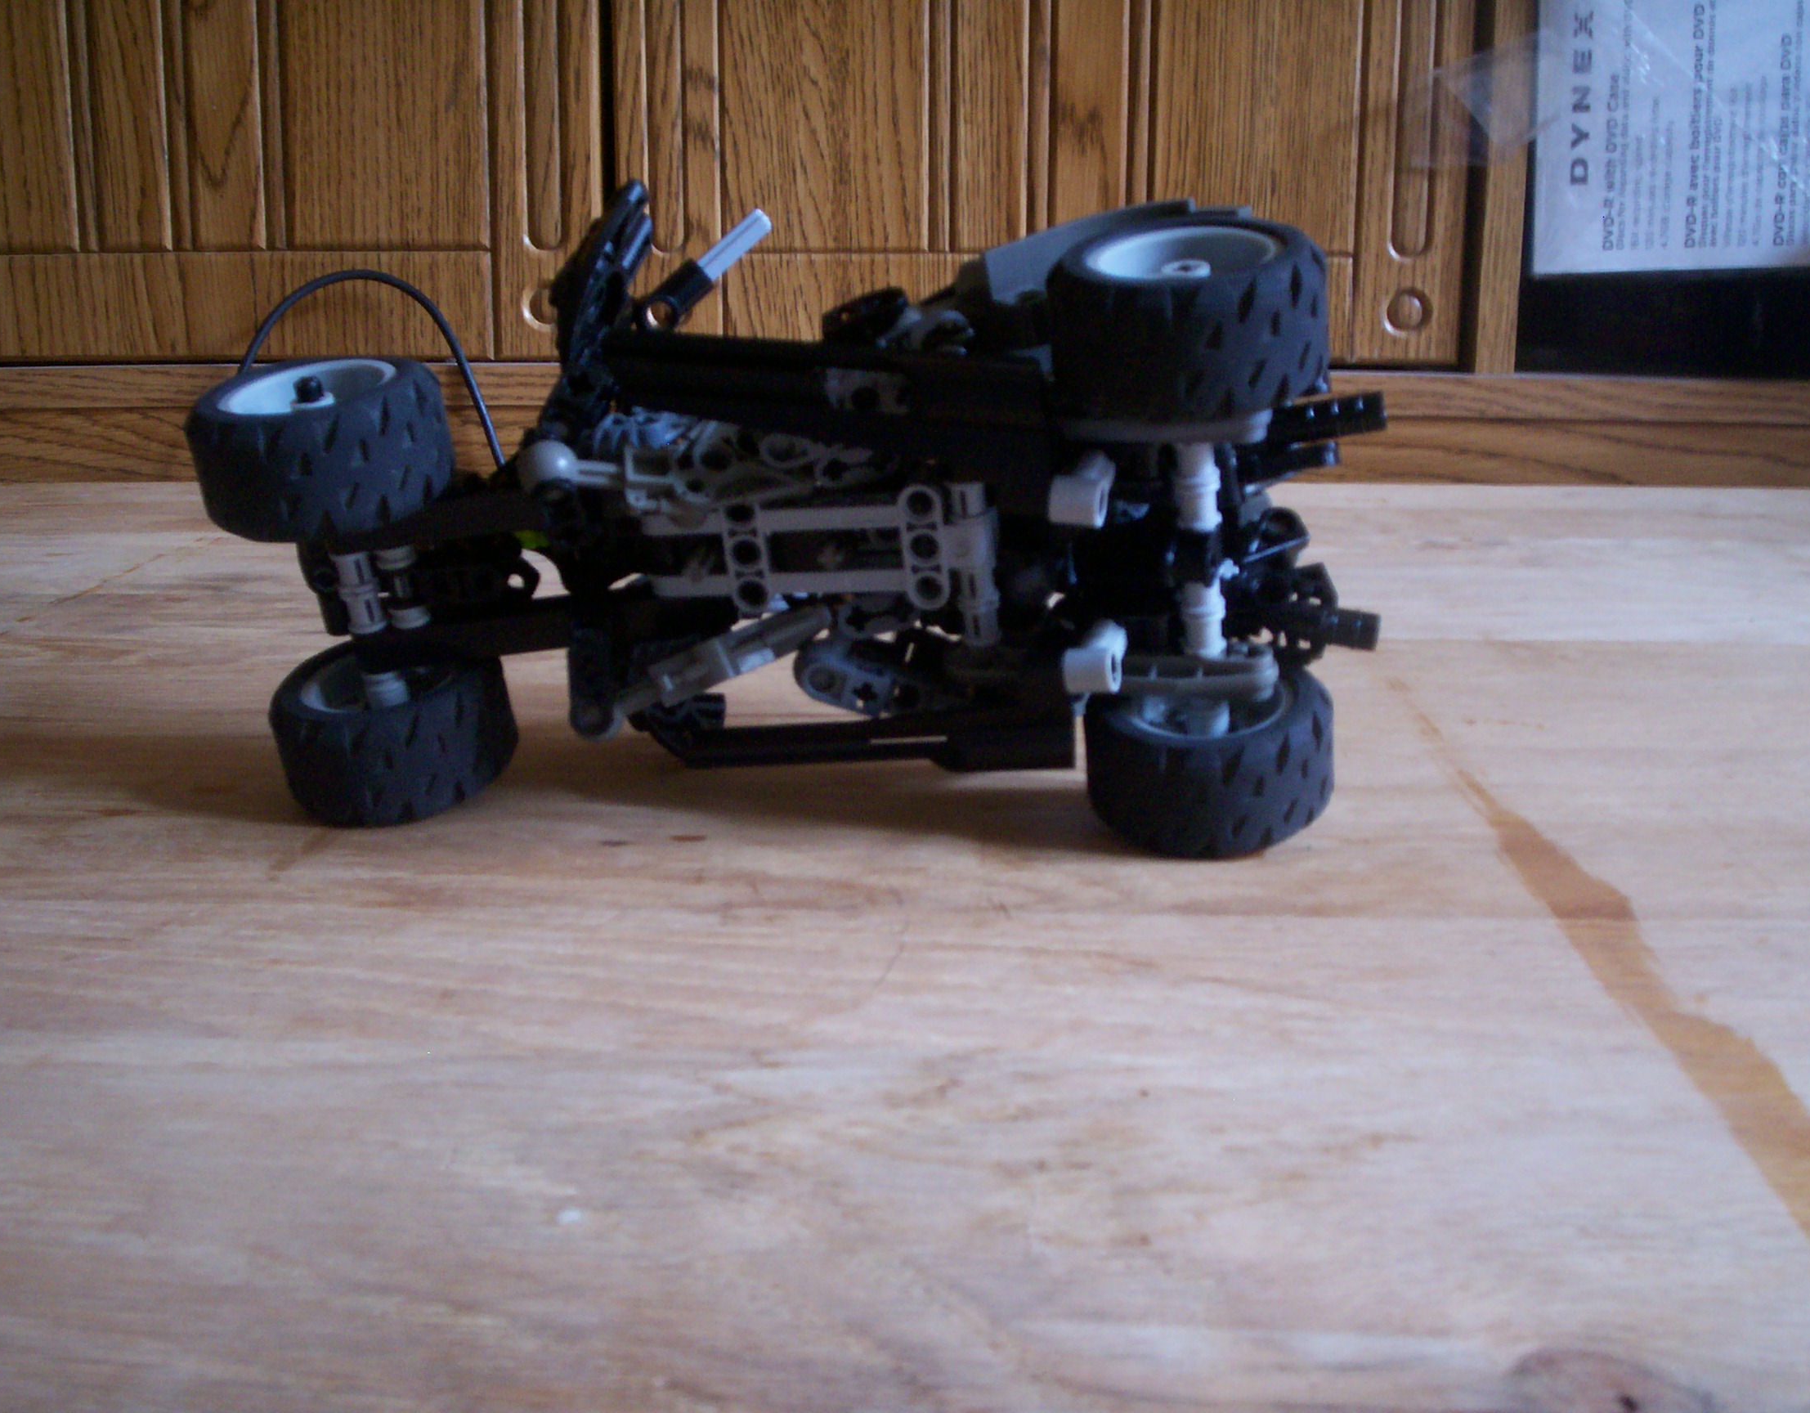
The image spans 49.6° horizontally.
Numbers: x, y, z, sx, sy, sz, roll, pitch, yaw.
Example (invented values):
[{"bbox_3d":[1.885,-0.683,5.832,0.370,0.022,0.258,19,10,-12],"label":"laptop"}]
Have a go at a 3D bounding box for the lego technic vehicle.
[{"bbox_3d":[-0.017,-0.031,0.350,0.203,0.111,0.076,-1,30,11],"label":"lego technic vehicle"}]

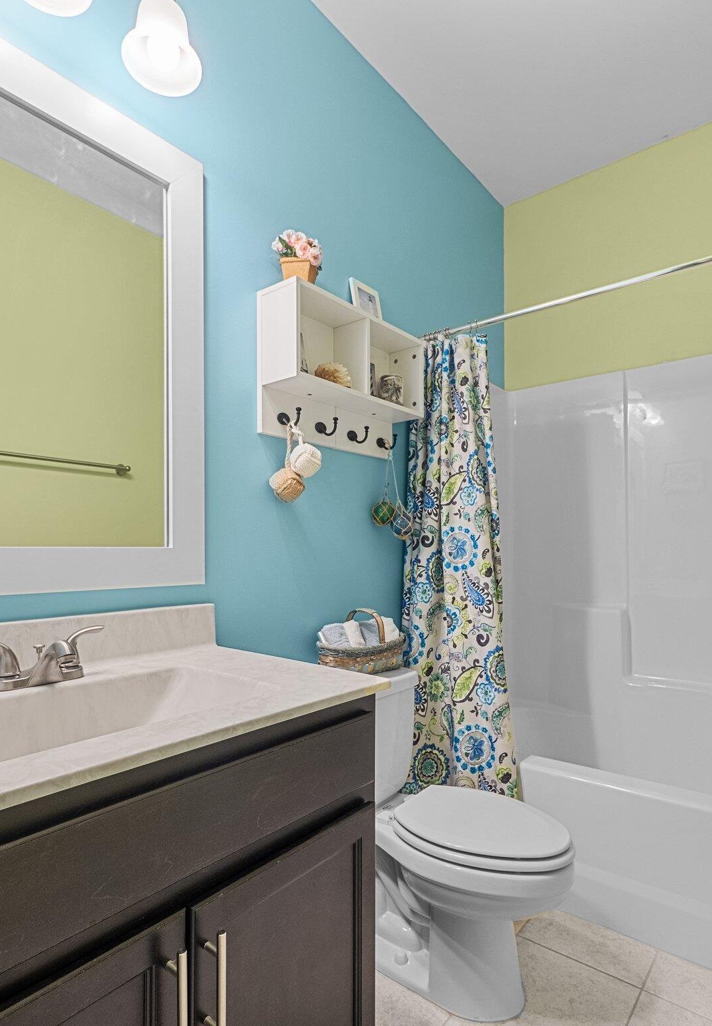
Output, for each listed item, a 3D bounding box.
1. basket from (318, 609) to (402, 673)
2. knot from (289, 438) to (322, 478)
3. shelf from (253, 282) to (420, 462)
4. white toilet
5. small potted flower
[{"bbox_3d":[0.020,0.395,1.720,0.170,0.190,0.325,-2,-3,40],"label":"basket"},{"bbox_3d":[-0.143,-0.155,1.560,0.095,0.105,0.095,0,-2,0],"label":"knot"},{"bbox_3d":[-0.017,-0.404,1.731,0.150,0.383,0.600,-2,-3,40],"label":"shelf"},{"bbox_3d":[0.201,0.839,1.499,0.735,0.710,0.430,-2,-3,40],"label":"white toilet"},{"bbox_3d":[-0.161,-0.704,1.550,0.135,0.170,0.115,0,-2,9],"label":"small potted flower"}]

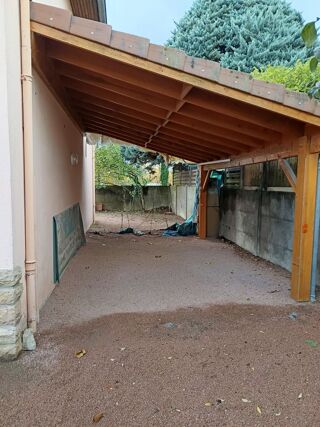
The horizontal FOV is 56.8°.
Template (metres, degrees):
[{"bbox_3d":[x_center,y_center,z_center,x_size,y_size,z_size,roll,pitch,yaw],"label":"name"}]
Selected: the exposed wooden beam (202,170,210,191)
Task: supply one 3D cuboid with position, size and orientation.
[{"bbox_3d":[1.215,-0.841,7.707,0.080,0.100,0.640,0,-39,-8],"label":"exposed wooden beam"}]

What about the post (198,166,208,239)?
[{"bbox_3d":[1.196,-0.293,8.058,0.150,2.000,0.150,0,6,-8],"label":"post"}]

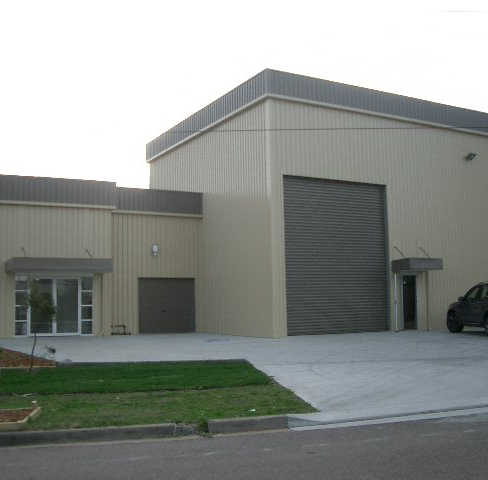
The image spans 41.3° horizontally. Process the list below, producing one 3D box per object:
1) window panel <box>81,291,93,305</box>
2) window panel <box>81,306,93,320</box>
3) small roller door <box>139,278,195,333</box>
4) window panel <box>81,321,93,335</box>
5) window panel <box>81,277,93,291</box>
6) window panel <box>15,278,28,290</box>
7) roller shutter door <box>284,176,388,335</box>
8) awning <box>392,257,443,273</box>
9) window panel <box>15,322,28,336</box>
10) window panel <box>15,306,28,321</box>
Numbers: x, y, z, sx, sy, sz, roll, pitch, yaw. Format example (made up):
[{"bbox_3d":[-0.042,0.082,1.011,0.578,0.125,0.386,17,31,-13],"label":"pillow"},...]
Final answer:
[{"bbox_3d":[-5.593,2.093,23.058,0.447,0.529,0.080,2,-7,-29],"label":"window panel"},{"bbox_3d":[-5.603,2.612,22.993,0.467,0.529,0.060,2,-6,-28],"label":"window panel"},{"bbox_3d":[-2.920,2.521,24.764,2.328,2.094,0.100,2,-7,-29],"label":"small roller door"},{"bbox_3d":[-5.591,3.120,22.945,0.466,0.506,0.060,2,-6,-28],"label":"window panel"},{"bbox_3d":[-5.606,1.568,23.111,0.448,0.528,0.080,2,-7,-29],"label":"window panel"},{"bbox_3d":[-7.570,1.506,22.043,0.476,0.471,0.060,2,-6,-28],"label":"window panel"},{"bbox_3d":[3.273,0.569,22.520,4.455,5.370,0.150,2,-6,-28],"label":"roller shutter door"},{"bbox_3d":[6.408,0.931,23.838,1.627,0.398,0.902,2,-7,-29],"label":"awning"},{"bbox_3d":[-7.508,3.007,21.864,0.439,0.503,0.080,2,-7,-29],"label":"window panel"},{"bbox_3d":[-7.525,2.502,21.912,0.440,0.512,0.080,2,-7,-29],"label":"window panel"}]

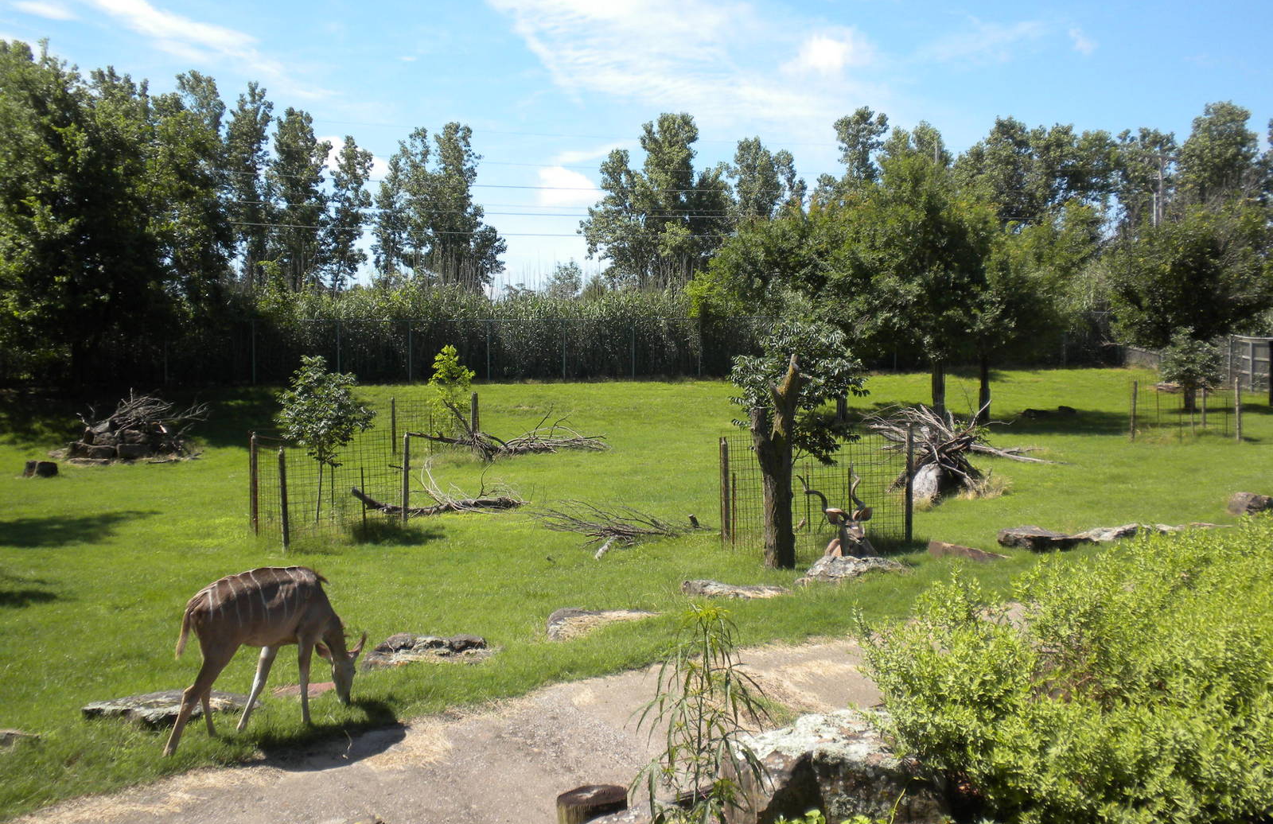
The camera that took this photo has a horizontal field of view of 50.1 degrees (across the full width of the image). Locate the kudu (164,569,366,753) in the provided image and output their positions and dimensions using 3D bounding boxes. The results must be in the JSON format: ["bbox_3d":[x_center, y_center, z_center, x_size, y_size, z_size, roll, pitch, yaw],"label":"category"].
[{"bbox_3d":[-2.680,1.740,9.879,1.380,1.150,0.420,-3,5,-33],"label":"kudu"}]

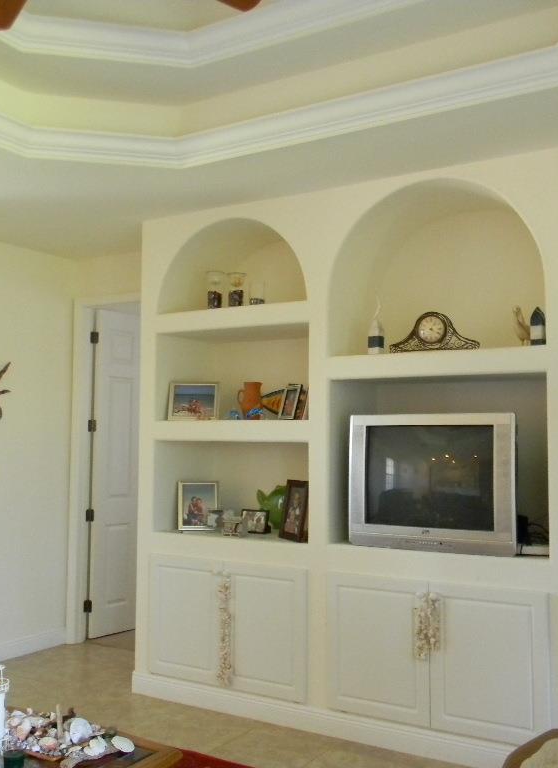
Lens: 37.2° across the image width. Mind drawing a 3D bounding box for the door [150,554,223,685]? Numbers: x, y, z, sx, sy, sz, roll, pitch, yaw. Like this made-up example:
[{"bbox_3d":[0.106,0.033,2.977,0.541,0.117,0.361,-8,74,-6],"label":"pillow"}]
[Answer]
[{"bbox_3d":[-0.535,1.337,4.706,0.525,0.685,0.025,-2,-5,30],"label":"door"}]

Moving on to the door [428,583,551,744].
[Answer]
[{"bbox_3d":[0.963,1.287,3.824,0.563,0.685,0.025,-2,-5,30],"label":"door"}]

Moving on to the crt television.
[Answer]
[{"bbox_3d":[0.875,0.503,4.305,0.845,0.665,0.540,-2,-5,30],"label":"crt television"}]

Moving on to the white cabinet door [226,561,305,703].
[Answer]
[{"bbox_3d":[-0.085,1.325,4.456,0.534,0.683,0.025,-2,-5,31],"label":"white cabinet door"}]

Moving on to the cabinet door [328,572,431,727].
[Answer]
[{"bbox_3d":[0.485,1.308,4.106,0.553,0.680,0.025,-2,-5,31],"label":"cabinet door"}]

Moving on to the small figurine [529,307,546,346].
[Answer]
[{"bbox_3d":[1.229,-0.266,3.924,0.057,0.200,0.057,-2,-5,31],"label":"small figurine"}]

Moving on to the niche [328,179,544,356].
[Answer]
[{"bbox_3d":[0.887,-0.562,4.338,1.120,0.847,0.569,-2,-5,31],"label":"niche"}]

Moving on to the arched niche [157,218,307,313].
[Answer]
[{"bbox_3d":[-0.132,-0.667,4.957,1.005,0.510,0.580,-2,-5,30],"label":"arched niche"}]

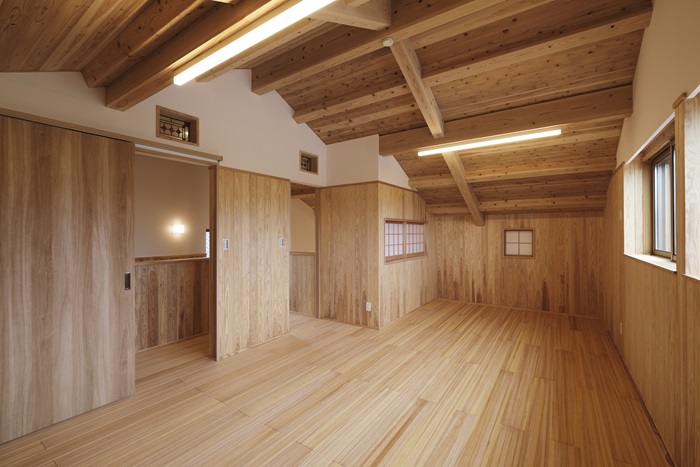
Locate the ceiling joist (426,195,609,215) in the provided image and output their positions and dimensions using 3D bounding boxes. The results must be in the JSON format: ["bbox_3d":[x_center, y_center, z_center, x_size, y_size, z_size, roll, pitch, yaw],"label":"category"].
[{"bbox_3d":[2.523,-0.461,4.836,2.545,0.115,0.120,1,-23,35],"label":"ceiling joist"}]

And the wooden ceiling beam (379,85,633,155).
[{"bbox_3d":[1.500,-1.209,3.357,2.545,0.259,0.120,1,1,35],"label":"wooden ceiling beam"}]

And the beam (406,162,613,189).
[{"bbox_3d":[2.036,-0.814,4.132,2.545,0.115,0.120,1,-23,35],"label":"beam"}]

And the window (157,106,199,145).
[{"bbox_3d":[-1.658,-1.008,2.800,0.090,0.287,0.389,1,1,35],"label":"window"}]

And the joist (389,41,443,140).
[{"bbox_3d":[0.760,-1.480,3.062,0.126,0.182,1.372,1,-21,35],"label":"joist"}]

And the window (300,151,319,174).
[{"bbox_3d":[-0.623,-1.023,4.284,0.090,0.288,0.393,1,1,35],"label":"window"}]

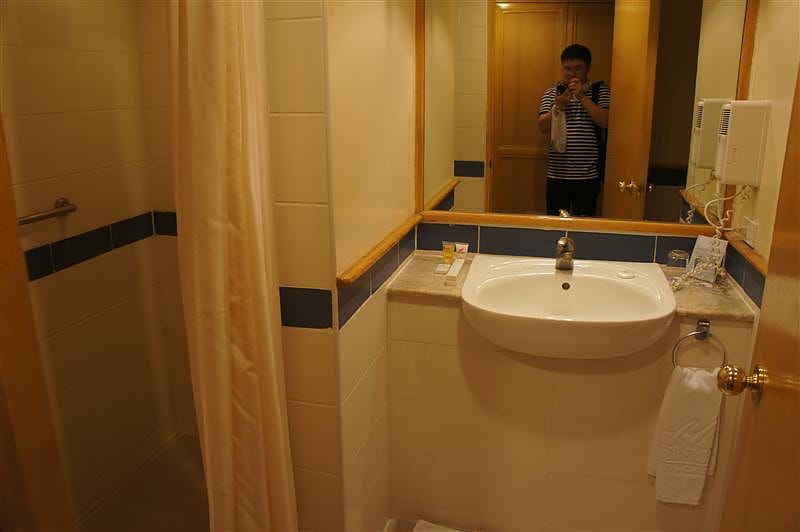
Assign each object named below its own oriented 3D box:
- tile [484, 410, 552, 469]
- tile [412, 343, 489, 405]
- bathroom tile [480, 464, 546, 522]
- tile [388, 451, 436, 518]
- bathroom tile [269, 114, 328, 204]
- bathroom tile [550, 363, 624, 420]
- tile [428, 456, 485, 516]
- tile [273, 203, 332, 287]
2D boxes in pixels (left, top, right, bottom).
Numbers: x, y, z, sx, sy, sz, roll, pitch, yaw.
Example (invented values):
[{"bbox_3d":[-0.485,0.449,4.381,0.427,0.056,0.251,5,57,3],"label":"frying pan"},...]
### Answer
[{"bbox_3d":[0.376,0.545,1.900,0.190,0.200,0.014,3,16,14],"label":"tile"},{"bbox_3d":[0.178,0.338,1.877,0.202,0.200,0.012,3,17,14],"label":"tile"},{"bbox_3d":[0.378,0.737,1.954,0.190,0.200,0.014,3,16,14],"label":"bathroom tile"},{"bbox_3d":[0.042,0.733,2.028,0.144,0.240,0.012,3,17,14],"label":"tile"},{"bbox_3d":[-0.224,-0.238,1.356,0.148,0.200,0.014,3,16,14],"label":"bathroom tile"},{"bbox_3d":[0.558,0.363,1.800,0.190,0.200,0.014,3,16,14],"label":"bathroom tile"},{"bbox_3d":[0.194,0.726,2.000,0.190,0.200,0.014,3,16,14],"label":"tile"},{"bbox_3d":[-0.235,-0.044,1.409,0.144,0.200,0.012,3,17,14],"label":"tile"}]

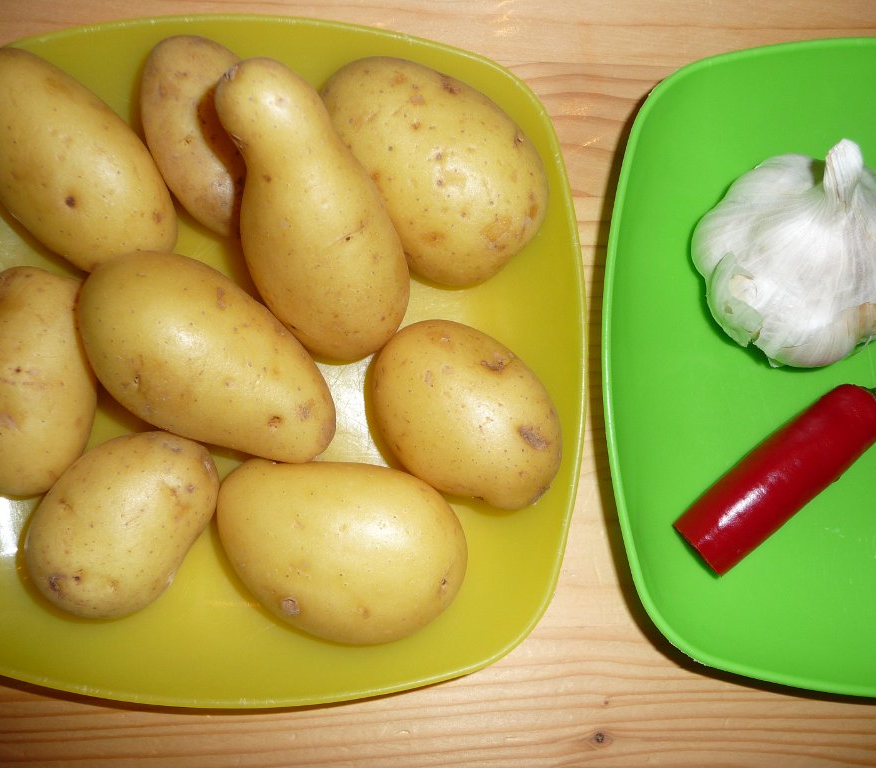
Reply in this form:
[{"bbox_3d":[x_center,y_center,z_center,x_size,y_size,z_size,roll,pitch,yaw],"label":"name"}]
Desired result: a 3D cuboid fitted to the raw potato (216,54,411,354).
[{"bbox_3d":[-0.035,-0.046,0.229,0.042,0.040,0.087,-23,103,-4],"label":"raw potato"}]

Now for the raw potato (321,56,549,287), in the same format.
[{"bbox_3d":[-0.003,-0.059,0.233,0.072,0.047,0.054,39,85,0],"label":"raw potato"}]

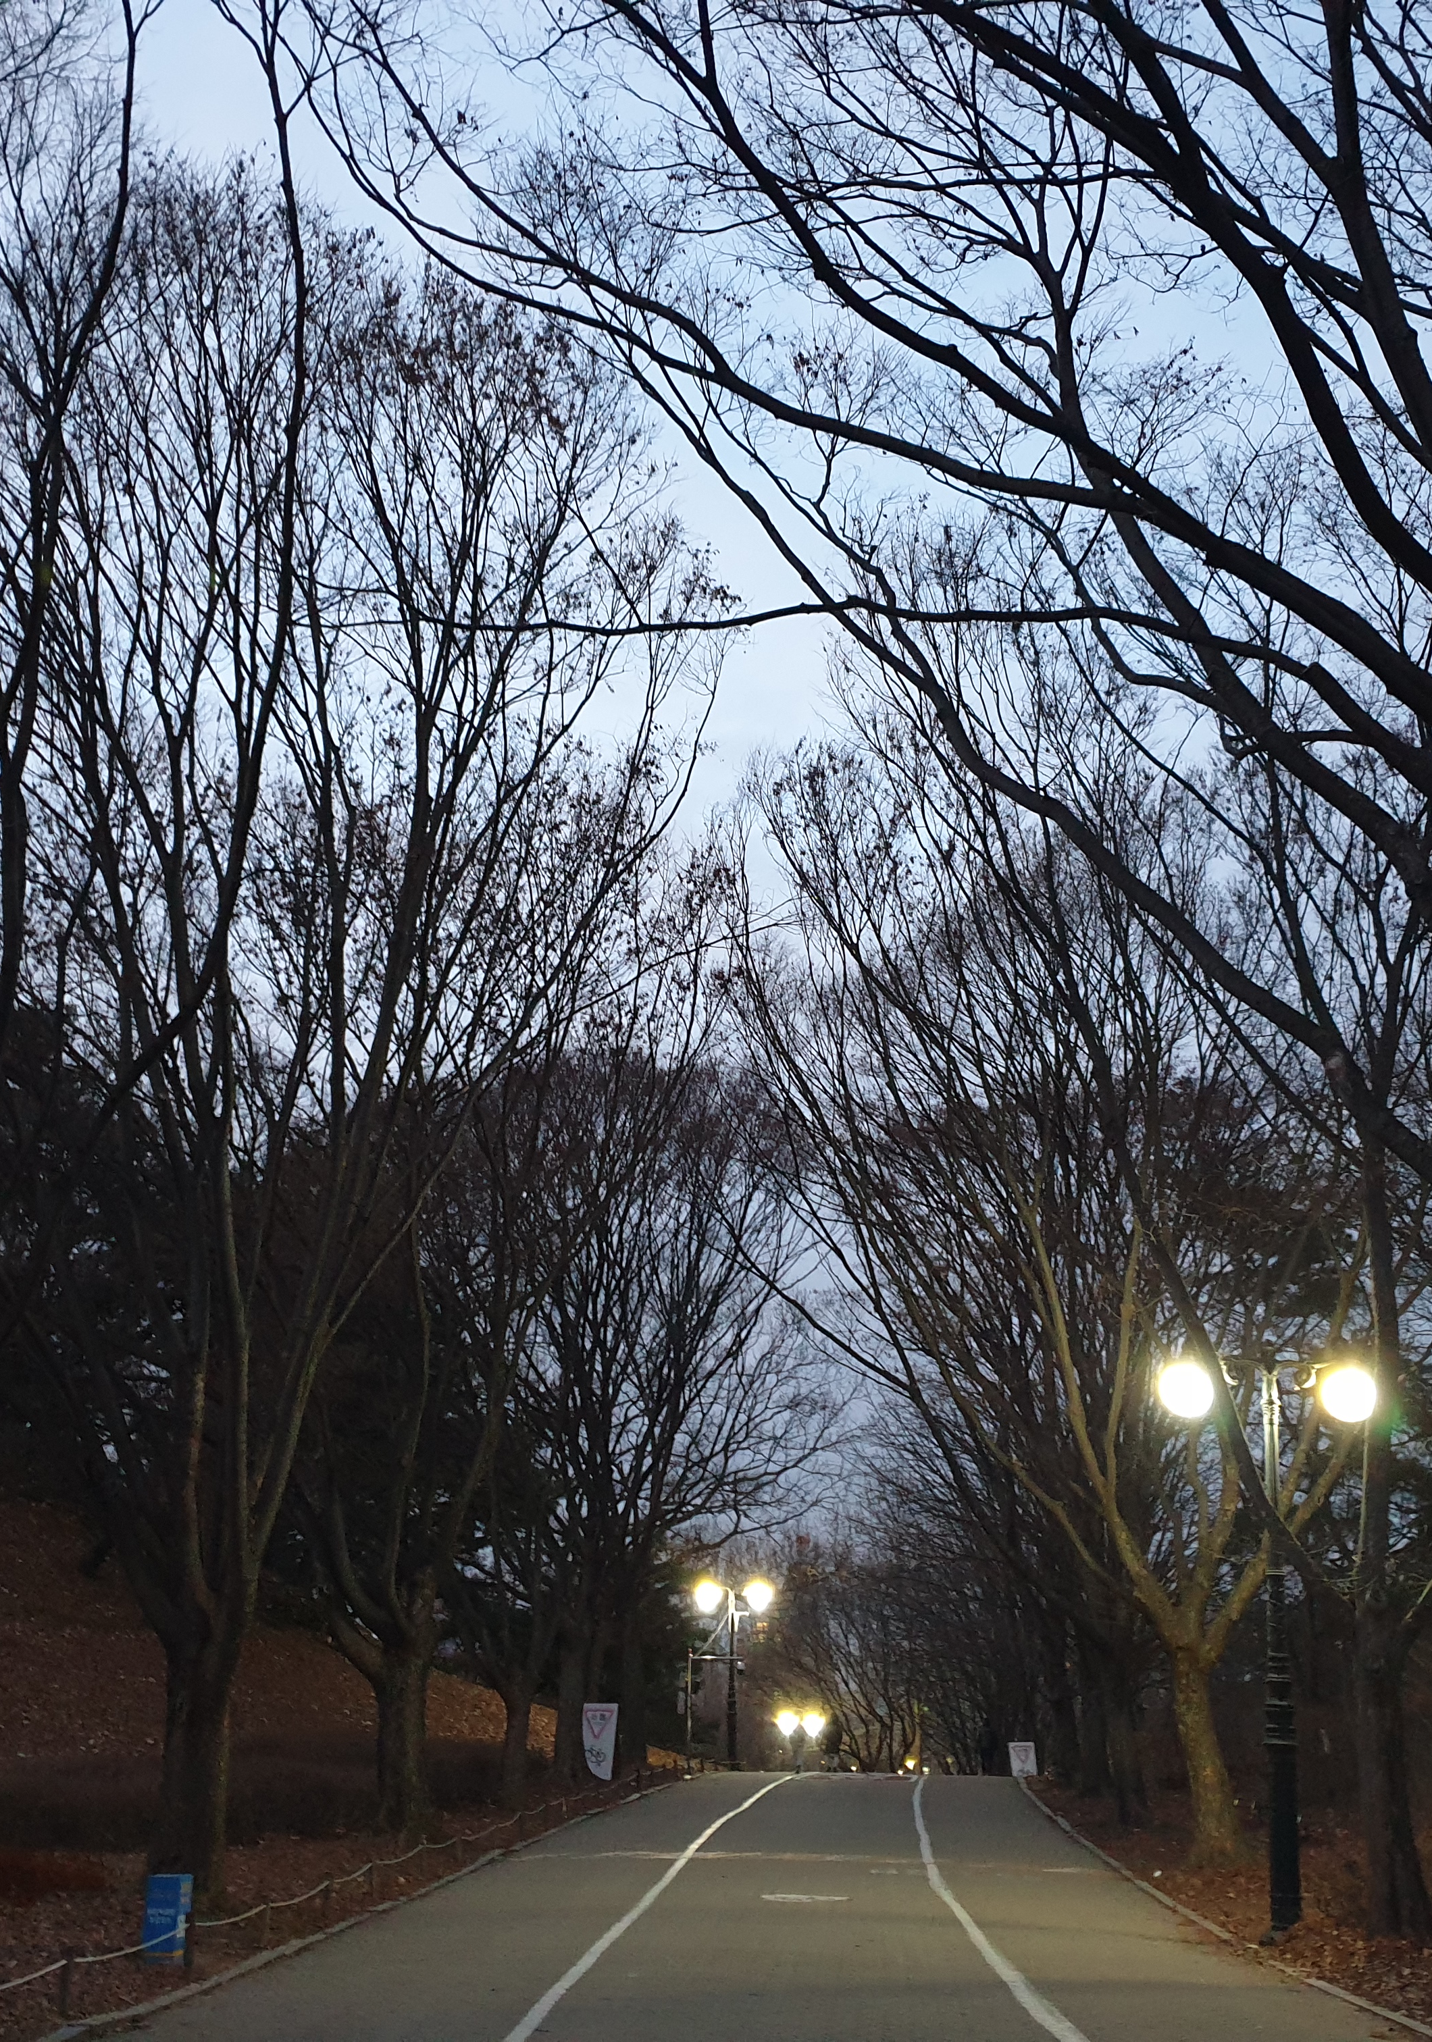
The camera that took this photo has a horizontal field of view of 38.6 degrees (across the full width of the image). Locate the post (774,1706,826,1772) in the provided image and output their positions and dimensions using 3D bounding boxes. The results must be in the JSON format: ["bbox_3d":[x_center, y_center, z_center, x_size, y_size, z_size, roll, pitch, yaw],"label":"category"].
[{"bbox_3d":[4.037,35.149,96.838,1.700,4.187,0.420,1,-19,0],"label":"post"}]

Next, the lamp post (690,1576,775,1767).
[{"bbox_3d":[0.386,15.225,47.650,1.700,4.187,0.420,1,-19,0],"label":"lamp post"}]

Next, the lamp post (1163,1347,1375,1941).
[{"bbox_3d":[4.247,4.636,15.559,1.700,4.187,0.420,4,-19,1],"label":"lamp post"}]

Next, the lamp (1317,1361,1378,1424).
[{"bbox_3d":[4.993,2.957,16.152,0.430,0.460,0.430,1,-19,0],"label":"lamp"}]

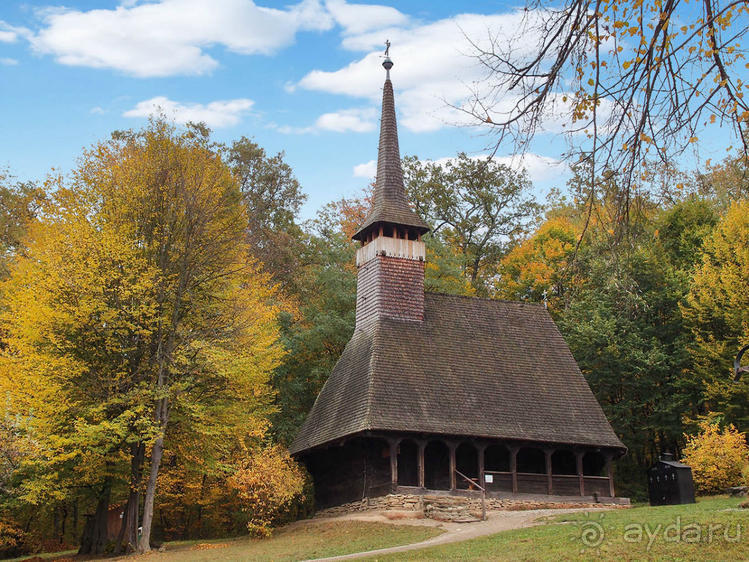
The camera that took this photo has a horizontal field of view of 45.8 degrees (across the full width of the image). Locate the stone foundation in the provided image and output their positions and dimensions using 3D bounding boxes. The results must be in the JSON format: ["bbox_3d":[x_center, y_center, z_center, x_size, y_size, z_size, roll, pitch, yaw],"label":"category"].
[{"bbox_3d":[4.489,10.486,40.043,12.100,0.950,8.800,8,-19,-24],"label":"stone foundation"}]

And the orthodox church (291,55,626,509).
[{"bbox_3d":[3.967,-0.415,43.794,13.450,23.300,8.900,8,-19,-24],"label":"orthodox church"}]

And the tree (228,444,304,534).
[{"bbox_3d":[-4.613,8.735,37.105,3.000,3.590,3.000,8,-19,-24],"label":"tree"}]

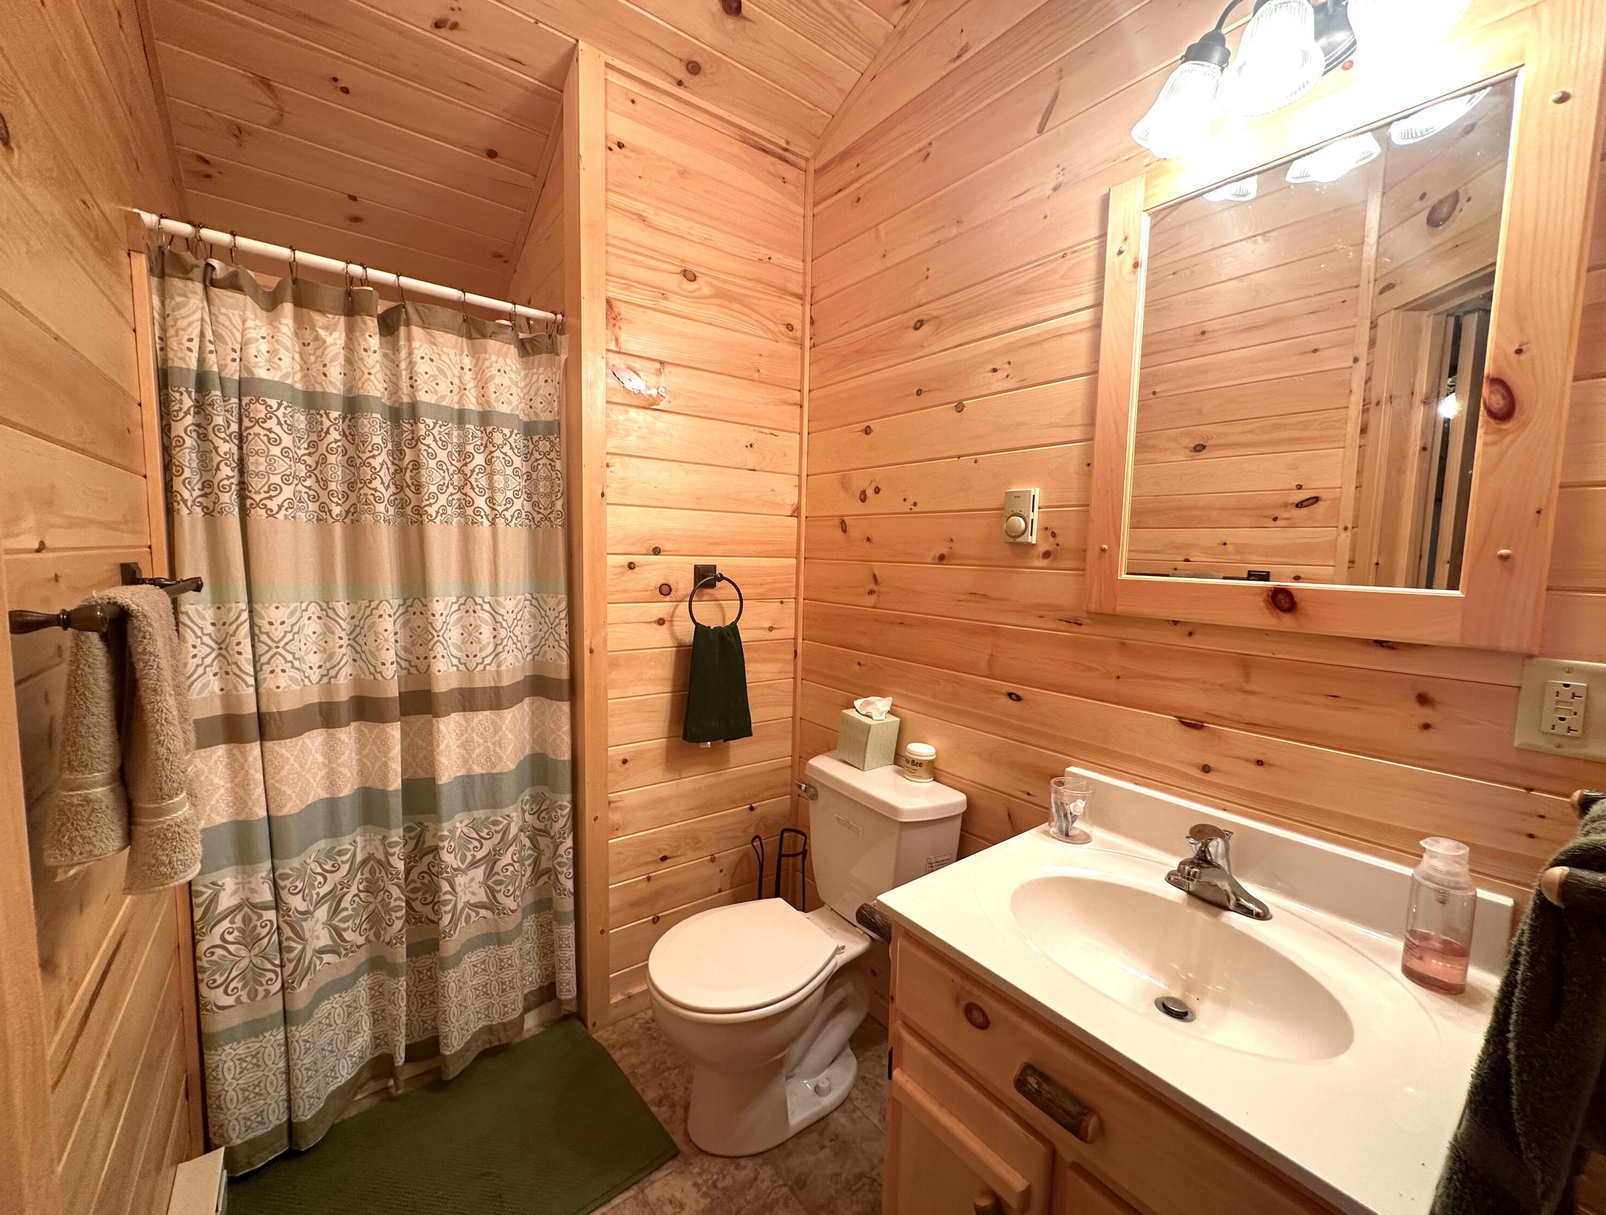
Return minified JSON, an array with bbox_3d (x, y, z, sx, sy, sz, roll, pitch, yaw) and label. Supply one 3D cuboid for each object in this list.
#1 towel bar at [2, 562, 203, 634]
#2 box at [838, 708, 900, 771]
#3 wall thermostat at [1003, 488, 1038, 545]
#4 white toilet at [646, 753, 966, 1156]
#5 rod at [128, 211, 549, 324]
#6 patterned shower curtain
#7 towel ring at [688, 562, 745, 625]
[{"bbox_3d":[-0.842,-0.015,0.810,0.088,0.058,0.670,-3,6,-37],"label":"towel bar"},{"bbox_3d":[0.178,0.356,1.772,0.111,0.129,0.111,-3,7,-39],"label":"box"},{"bbox_3d":[0.471,-0.198,1.431,0.040,0.117,0.071,-3,6,-37],"label":"wall thermostat"},{"bbox_3d":[-0.022,0.822,1.592,0.700,0.752,0.440,-3,6,-37],"label":"white toilet"},{"bbox_3d":[-0.938,-0.739,1.474,0.790,0.032,0.032,-3,6,-37],"label":"rod"},{"bbox_3d":[-0.921,0.227,1.513,0.765,1.835,0.150,-3,6,-37],"label":"patterned shower curtain"},{"bbox_3d":[-0.260,-0.020,1.880,0.172,0.203,0.072,-3,6,-37],"label":"towel ring"}]

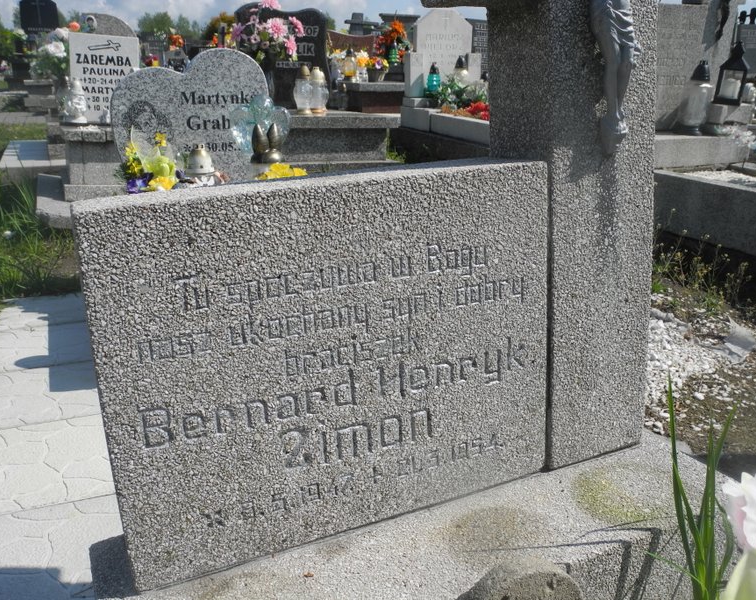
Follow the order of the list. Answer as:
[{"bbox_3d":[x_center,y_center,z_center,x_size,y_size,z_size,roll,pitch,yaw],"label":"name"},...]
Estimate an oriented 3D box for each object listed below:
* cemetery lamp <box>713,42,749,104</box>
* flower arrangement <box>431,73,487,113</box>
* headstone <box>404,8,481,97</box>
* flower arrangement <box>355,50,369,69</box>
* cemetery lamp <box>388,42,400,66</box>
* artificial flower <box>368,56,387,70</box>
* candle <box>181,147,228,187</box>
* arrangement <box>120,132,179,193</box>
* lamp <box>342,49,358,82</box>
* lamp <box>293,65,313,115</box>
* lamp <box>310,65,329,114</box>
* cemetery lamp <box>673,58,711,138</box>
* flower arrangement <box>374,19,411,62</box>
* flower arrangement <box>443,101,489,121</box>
[{"bbox_3d":[1.667,-1.072,3.500,0.118,0.275,0.118,10,20,23],"label":"cemetery lamp"},{"bbox_3d":[0.641,-1.538,5.500,0.460,0.250,0.320,1,19,6],"label":"flower arrangement"},{"bbox_3d":[0.545,-2.068,6.240,0.594,0.691,0.160,-5,20,-23],"label":"headstone"},{"bbox_3d":[-0.149,-2.160,6.656,0.121,0.157,0.121,-5,20,-23],"label":"flower arrangement"},{"bbox_3d":[0.161,-2.395,7.200,0.105,0.230,0.105,0,18,1],"label":"cemetery lamp"},{"bbox_3d":[-0.005,-2.108,6.604,0.193,0.119,0.193,2,19,-1],"label":"artificial flower"},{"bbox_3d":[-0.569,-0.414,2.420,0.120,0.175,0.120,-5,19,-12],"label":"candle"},{"bbox_3d":[-0.746,-0.446,2.420,0.175,0.195,0.140,-6,19,-16],"label":"arrangement"},{"bbox_3d":[-0.215,-1.839,5.800,0.118,0.250,0.118,-1,18,-2],"label":"lamp"},{"bbox_3d":[-0.489,-1.361,4.784,0.126,0.303,0.126,2,19,-1],"label":"lamp"},{"bbox_3d":[-0.389,-1.384,4.867,0.120,0.287,0.120,2,19,-1],"label":"lamp"},{"bbox_3d":[1.418,-0.906,3.328,0.115,0.322,0.115,-5,20,-23],"label":"cemetery lamp"},{"bbox_3d":[0.146,-2.587,7.400,0.340,0.410,0.300,0,18,1],"label":"flower arrangement"},{"bbox_3d":[0.684,-1.397,5.460,0.436,0.126,0.280,-5,20,-23],"label":"flower arrangement"}]

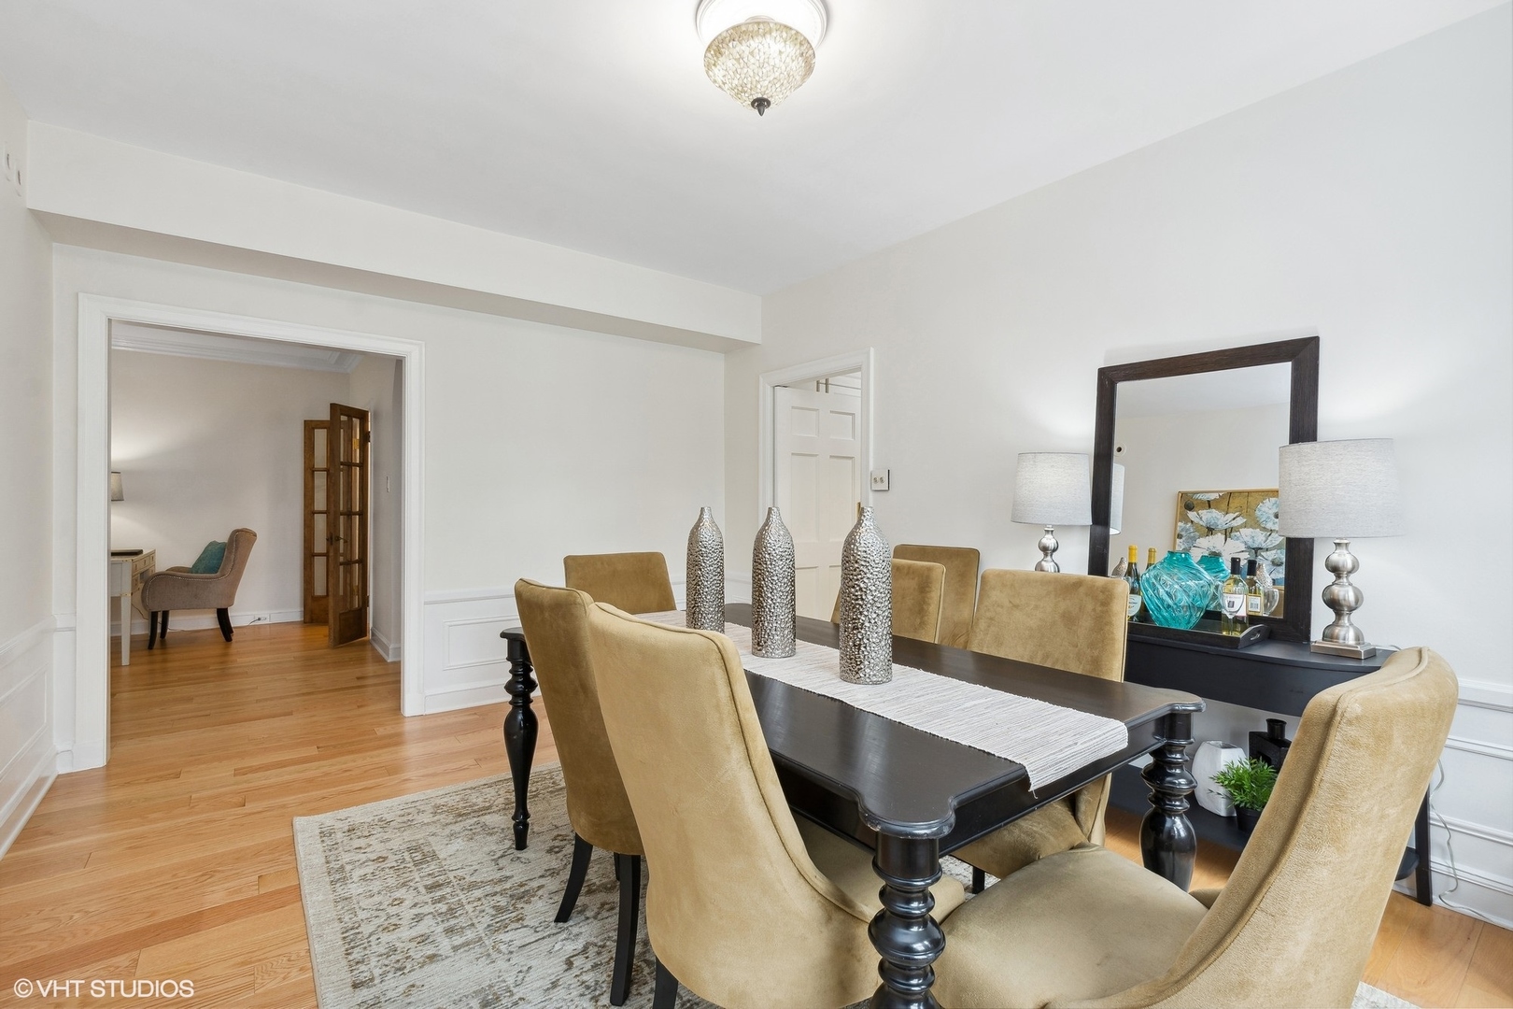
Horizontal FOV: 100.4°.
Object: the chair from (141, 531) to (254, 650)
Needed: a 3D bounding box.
[{"bbox_3d":[-4.771,0.692,5.456,0.710,0.960,0.650,0,0,-37],"label":"chair"}]

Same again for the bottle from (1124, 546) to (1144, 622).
[{"bbox_3d":[1.436,0.303,2.400,0.077,0.290,0.077,0,0,-36],"label":"bottle"}]

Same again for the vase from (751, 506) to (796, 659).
[{"bbox_3d":[0.051,0.224,1.860,0.131,0.432,0.131,0,0,0],"label":"vase"}]

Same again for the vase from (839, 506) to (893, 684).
[{"bbox_3d":[0.293,0.231,1.691,0.140,0.443,0.140,0,0,0],"label":"vase"}]

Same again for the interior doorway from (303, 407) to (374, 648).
[{"bbox_3d":[-3.958,0.185,5.962,0.500,2.060,1.450,0,0,-36],"label":"interior doorway"}]

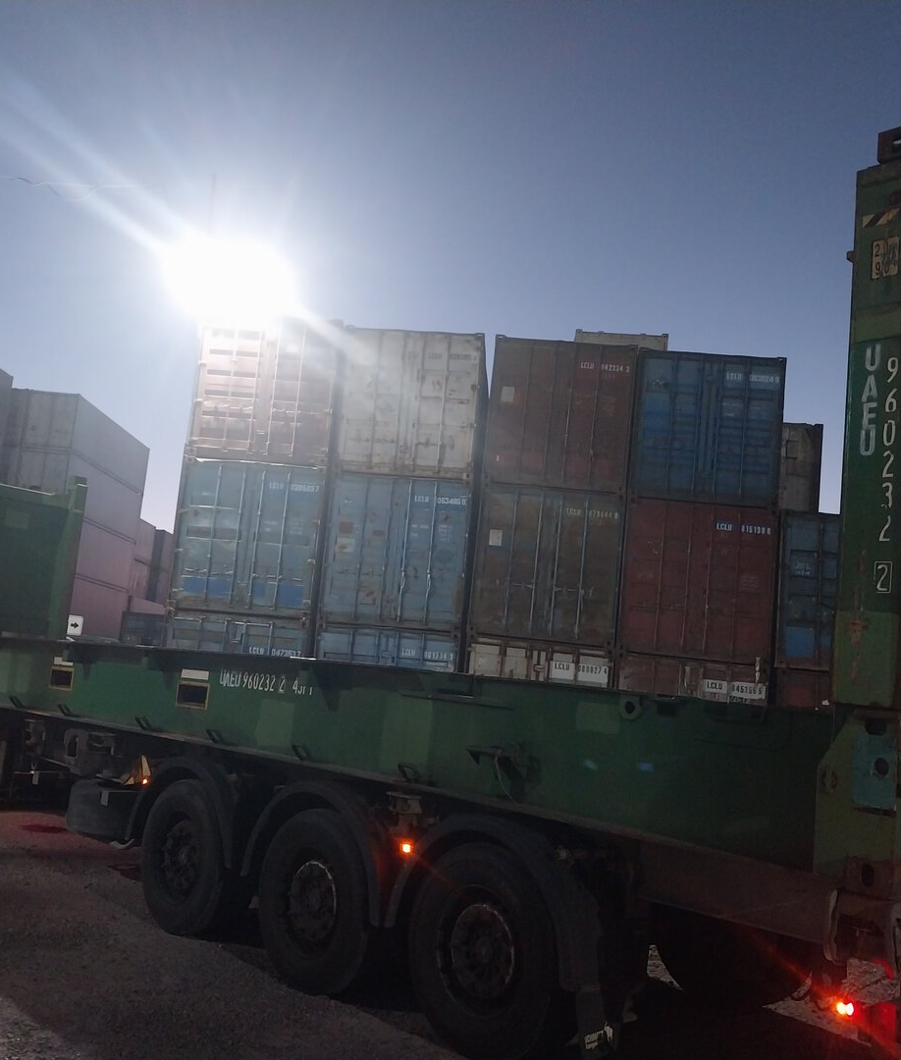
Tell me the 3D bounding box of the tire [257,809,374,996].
[{"bbox_3d":[-0.674,2.086,6.008,0.360,1.000,1.000,13,-11,-44],"label":"tire"}]

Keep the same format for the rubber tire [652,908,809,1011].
[{"bbox_3d":[1.663,2.381,6.461,0.360,1.000,1.000,13,-11,-44],"label":"rubber tire"}]

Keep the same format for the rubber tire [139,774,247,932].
[{"bbox_3d":[-1.637,2.133,6.982,0.360,0.994,0.994,13,-11,-44],"label":"rubber tire"}]

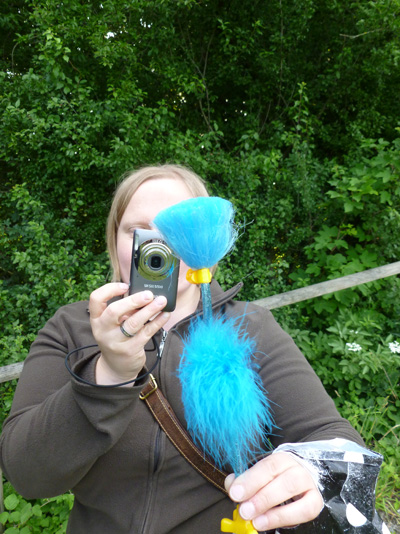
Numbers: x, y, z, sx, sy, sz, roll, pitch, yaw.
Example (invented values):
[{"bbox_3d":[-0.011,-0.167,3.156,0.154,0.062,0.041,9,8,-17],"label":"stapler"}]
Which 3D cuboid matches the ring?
[{"bbox_3d":[-0.083,0.072,0.503,0.004,0.022,0.022,-39,0,19],"label":"ring"}]

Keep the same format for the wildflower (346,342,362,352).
[{"bbox_3d":[0.895,0.466,2.500,0.092,0.045,0.085,-2,8,0],"label":"wildflower"}]

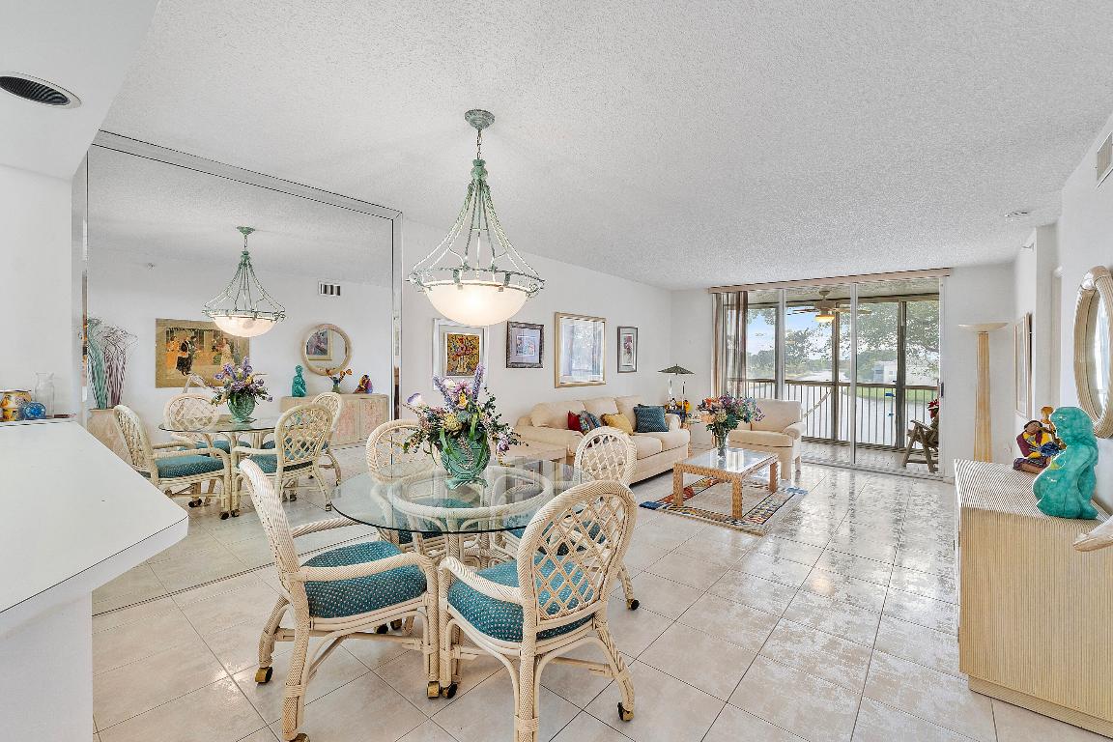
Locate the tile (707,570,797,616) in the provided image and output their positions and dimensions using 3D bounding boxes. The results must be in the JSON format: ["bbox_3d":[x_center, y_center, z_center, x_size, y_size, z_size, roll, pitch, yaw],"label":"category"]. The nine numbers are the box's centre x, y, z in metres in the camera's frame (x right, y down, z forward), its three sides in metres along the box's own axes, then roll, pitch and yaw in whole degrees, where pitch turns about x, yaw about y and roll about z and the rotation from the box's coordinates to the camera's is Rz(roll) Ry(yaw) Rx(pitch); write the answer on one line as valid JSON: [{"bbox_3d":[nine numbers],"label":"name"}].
[{"bbox_3d":[1.149,1.289,2.705,0.400,0.012,0.400,2,1,40],"label":"tile"}]

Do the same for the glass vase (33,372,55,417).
[{"bbox_3d":[-2.089,0.097,1.890,0.065,0.190,0.065,2,1,40],"label":"glass vase"}]

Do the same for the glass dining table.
[{"bbox_3d":[-0.390,0.900,2.169,1.226,0.745,1.226,2,1,40],"label":"glass dining table"}]

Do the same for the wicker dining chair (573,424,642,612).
[{"bbox_3d":[0.071,0.801,2.551,0.620,0.950,0.580,0,1,-39],"label":"wicker dining chair"}]

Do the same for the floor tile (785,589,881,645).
[{"bbox_3d":[1.470,1.310,2.468,0.403,0.010,0.403,2,1,40],"label":"floor tile"}]

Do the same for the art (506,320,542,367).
[{"bbox_3d":[-0.304,-0.259,4.733,0.030,0.450,0.530,2,1,40],"label":"art"}]

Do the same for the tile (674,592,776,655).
[{"bbox_3d":[0.900,1.300,2.414,0.403,0.010,0.403,2,1,40],"label":"tile"}]

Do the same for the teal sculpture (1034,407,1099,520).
[{"bbox_3d":[2.046,0.347,1.851,0.185,0.430,0.170,2,1,37],"label":"teal sculpture"}]

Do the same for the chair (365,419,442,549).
[{"bbox_3d":[-0.749,0.783,2.646,0.580,0.950,0.620,0,1,-38],"label":"chair"}]

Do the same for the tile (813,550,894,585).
[{"bbox_3d":[1.969,1.293,3.066,0.400,0.012,0.400,2,1,40],"label":"tile"}]

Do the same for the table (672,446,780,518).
[{"bbox_3d":[1.734,1.076,4.678,0.635,0.390,1.185,2,1,38],"label":"table"}]

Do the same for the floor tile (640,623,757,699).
[{"bbox_3d":[0.641,1.301,2.103,0.403,0.010,0.403,2,1,40],"label":"floor tile"}]

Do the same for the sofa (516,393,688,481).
[{"bbox_3d":[0.649,0.798,5.305,0.850,0.880,2.430,2,1,40],"label":"sofa"}]

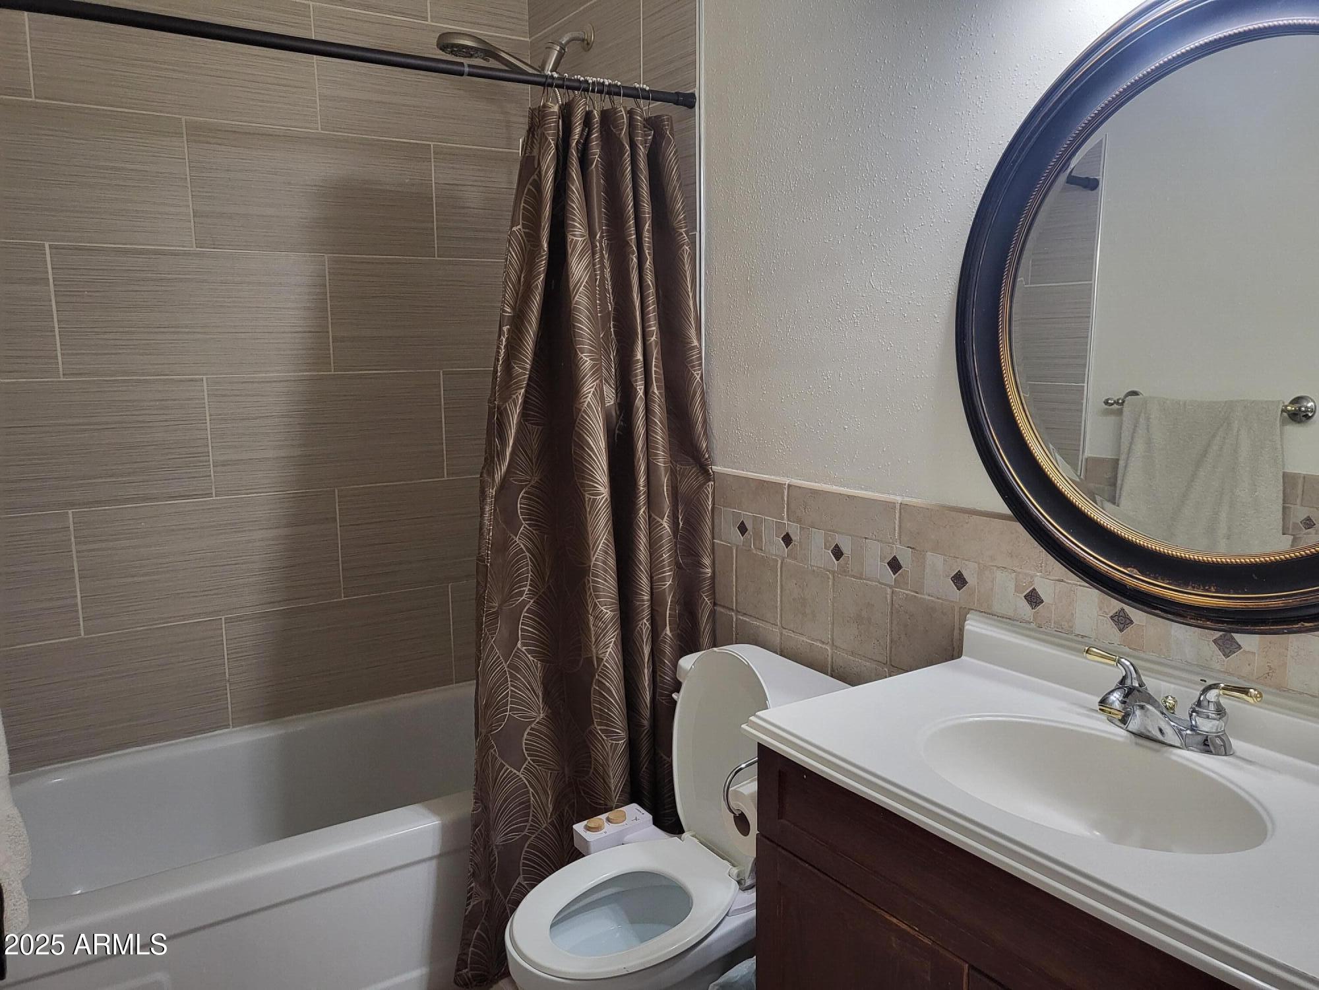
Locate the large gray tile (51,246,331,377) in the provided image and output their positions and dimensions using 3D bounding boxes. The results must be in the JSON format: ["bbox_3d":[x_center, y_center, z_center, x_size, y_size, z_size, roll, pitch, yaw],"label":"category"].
[{"bbox_3d":[-1.116,-0.443,2.416,0.609,0.301,0.010,-6,10,-33],"label":"large gray tile"}]

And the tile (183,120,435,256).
[{"bbox_3d":[-0.868,-0.769,2.531,0.607,0.300,0.010,-6,10,-33],"label":"tile"}]

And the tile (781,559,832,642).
[{"bbox_3d":[0.301,0.218,2.028,0.010,0.151,0.151,-6,10,-33],"label":"tile"}]

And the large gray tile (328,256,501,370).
[{"bbox_3d":[-0.610,-0.498,2.746,0.598,0.301,0.010,-6,10,-33],"label":"large gray tile"}]

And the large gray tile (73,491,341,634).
[{"bbox_3d":[-1.118,0.160,2.503,0.609,0.301,0.010,-6,10,-33],"label":"large gray tile"}]

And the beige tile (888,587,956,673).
[{"bbox_3d":[0.470,0.255,1.762,0.010,0.150,0.147,-6,10,-33],"label":"beige tile"}]

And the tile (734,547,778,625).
[{"bbox_3d":[0.215,0.200,2.147,0.010,0.148,0.146,-6,10,-33],"label":"tile"}]

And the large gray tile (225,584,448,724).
[{"bbox_3d":[-0.855,0.428,2.708,0.607,0.294,0.010,-6,10,-33],"label":"large gray tile"}]

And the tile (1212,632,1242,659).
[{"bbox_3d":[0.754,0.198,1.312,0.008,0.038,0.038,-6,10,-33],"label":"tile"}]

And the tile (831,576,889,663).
[{"bbox_3d":[0.387,0.237,1.900,0.010,0.151,0.151,-6,10,-33],"label":"tile"}]

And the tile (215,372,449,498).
[{"bbox_3d":[-0.861,-0.169,2.620,0.607,0.300,0.010,-6,10,-33],"label":"tile"}]

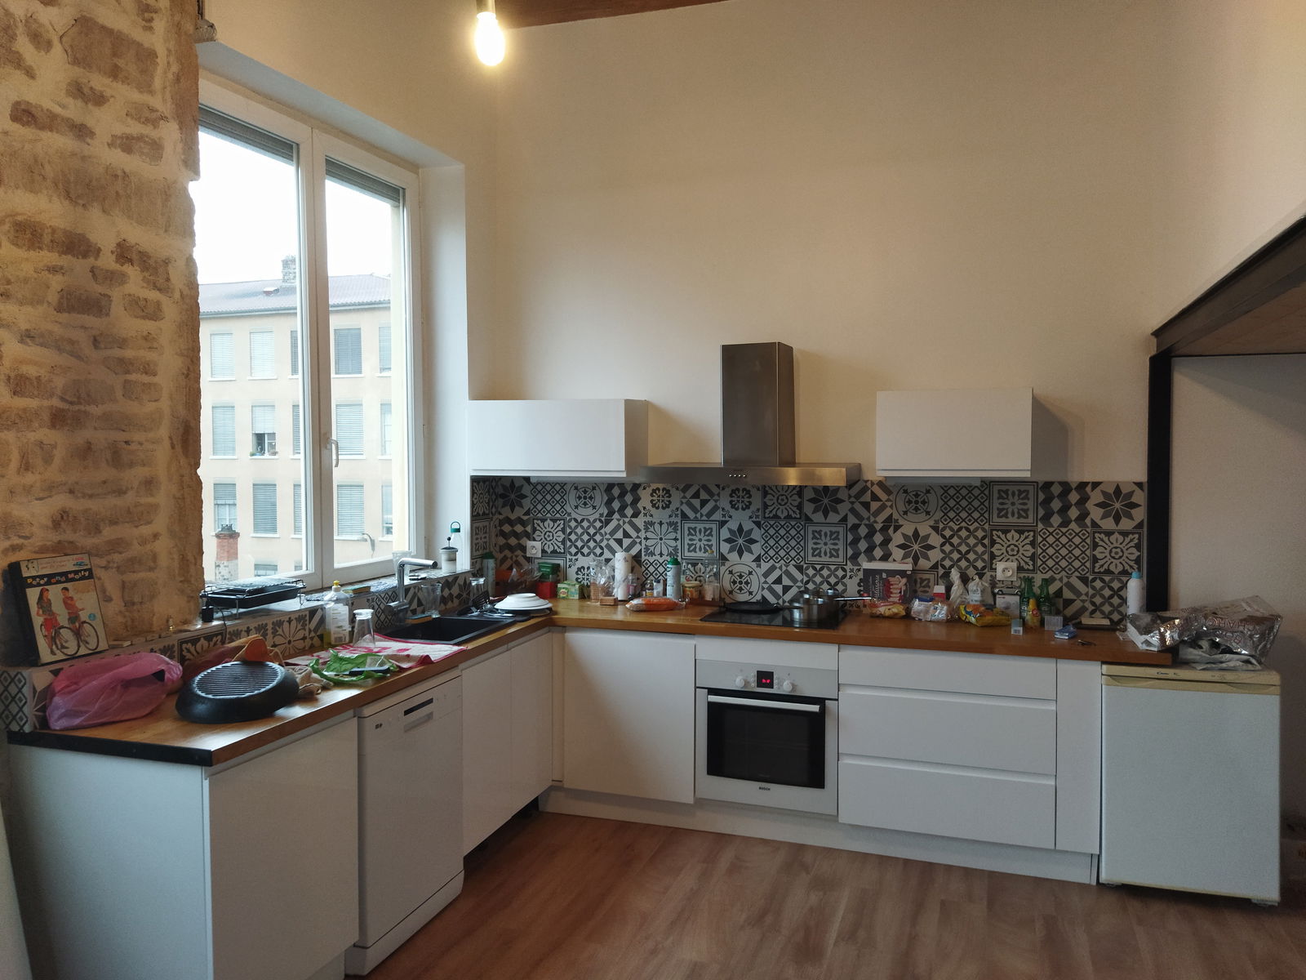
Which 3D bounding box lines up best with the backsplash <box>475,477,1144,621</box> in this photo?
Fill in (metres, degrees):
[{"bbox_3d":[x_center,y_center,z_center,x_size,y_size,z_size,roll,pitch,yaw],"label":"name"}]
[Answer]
[{"bbox_3d":[0.616,0.240,4.686,2.980,0.600,0.040,1,3,19],"label":"backsplash"}]

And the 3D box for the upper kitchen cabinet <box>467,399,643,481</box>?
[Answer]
[{"bbox_3d":[-0.443,-0.249,4.885,0.800,0.360,0.335,1,4,21],"label":"upper kitchen cabinet"}]

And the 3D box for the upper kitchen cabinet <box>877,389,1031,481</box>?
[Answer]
[{"bbox_3d":[1.260,-0.238,4.246,0.600,0.353,0.335,1,4,21],"label":"upper kitchen cabinet"}]

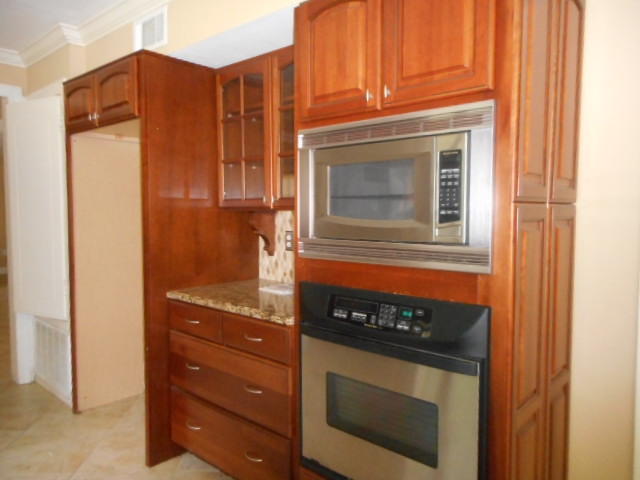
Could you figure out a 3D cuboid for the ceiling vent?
[{"bbox_3d":[-0.935,-1.142,2.541,0.320,0.191,0.020,3,4,40],"label":"ceiling vent"}]

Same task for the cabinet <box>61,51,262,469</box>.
[{"bbox_3d":[-1.005,0.083,2.990,0.946,2.162,0.784,3,4,40],"label":"cabinet"}]

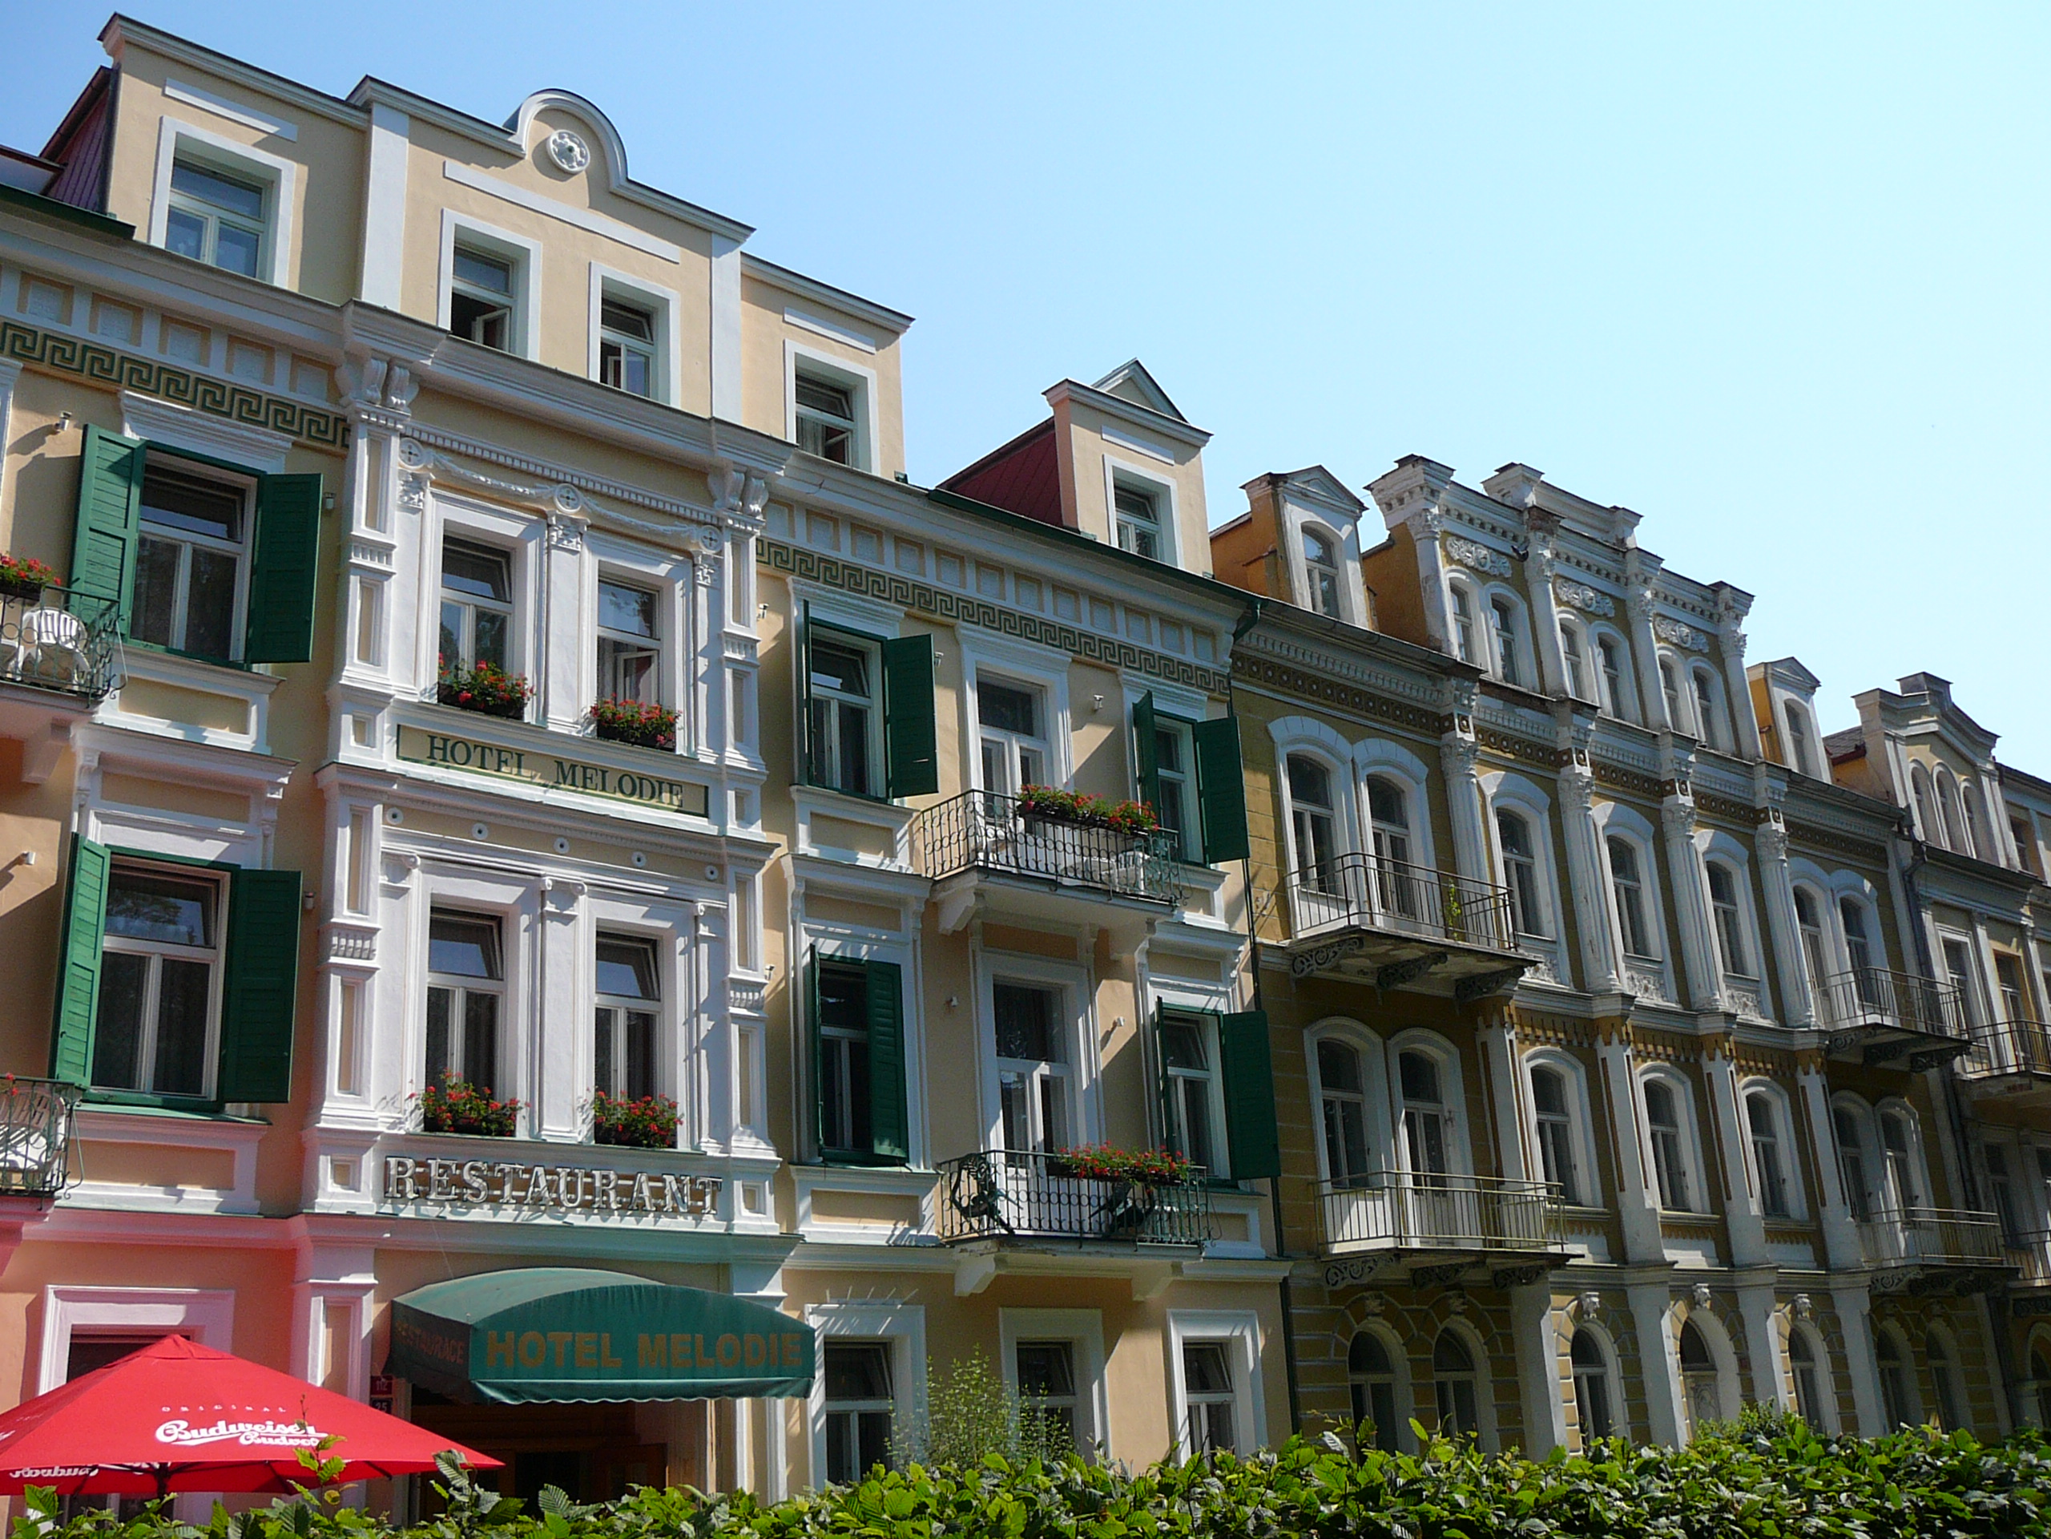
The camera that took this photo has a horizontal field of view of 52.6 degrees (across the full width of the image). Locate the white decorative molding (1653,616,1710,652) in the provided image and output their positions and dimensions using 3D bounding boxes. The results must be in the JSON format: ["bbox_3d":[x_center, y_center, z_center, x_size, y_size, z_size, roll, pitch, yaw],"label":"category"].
[{"bbox_3d":[12.390,-2.519,39.090,1.720,0.396,0.100,13,-25,-39],"label":"white decorative molding"}]

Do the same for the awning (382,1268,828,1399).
[{"bbox_3d":[-3.697,5.012,18.433,3.381,1.240,1.500,13,-25,-39],"label":"awning"}]

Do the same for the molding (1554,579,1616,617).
[{"bbox_3d":[9.946,-3.036,36.639,1.730,0.465,0.112,13,-25,-39],"label":"molding"}]

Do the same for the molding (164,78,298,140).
[{"bbox_3d":[-7.835,-6.526,20.518,1.310,0.180,0.070,13,-25,-39],"label":"molding"}]

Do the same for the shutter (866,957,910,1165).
[{"bbox_3d":[-1.529,3.240,23.410,0.045,2.251,0.582,-17,-23,35],"label":"shutter"}]

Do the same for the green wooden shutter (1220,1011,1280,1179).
[{"bbox_3d":[2.787,4.027,25.733,0.579,2.053,0.050,-6,-19,8],"label":"green wooden shutter"}]

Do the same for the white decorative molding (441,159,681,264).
[{"bbox_3d":[-5.417,-6.501,24.415,3.070,0.194,0.070,13,-25,-38],"label":"white decorative molding"}]

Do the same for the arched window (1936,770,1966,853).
[{"bbox_3d":[20.050,0.982,45.080,0.850,1.900,0.200,14,-25,-39],"label":"arched window"}]

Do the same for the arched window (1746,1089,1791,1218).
[{"bbox_3d":[12.191,6.363,34.269,0.997,2.050,0.200,13,-25,-39],"label":"arched window"}]

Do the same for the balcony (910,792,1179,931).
[{"bbox_3d":[0.383,1.223,25.465,3.385,1.228,1.042,13,-25,-39],"label":"balcony"}]

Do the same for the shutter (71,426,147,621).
[{"bbox_3d":[-8.681,-2.251,19.613,0.050,2.090,0.573,-20,-25,39],"label":"shutter"}]

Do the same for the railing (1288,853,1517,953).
[{"bbox_3d":[5.535,2.101,29.809,3.794,1.014,1.116,13,-25,-39],"label":"railing"}]

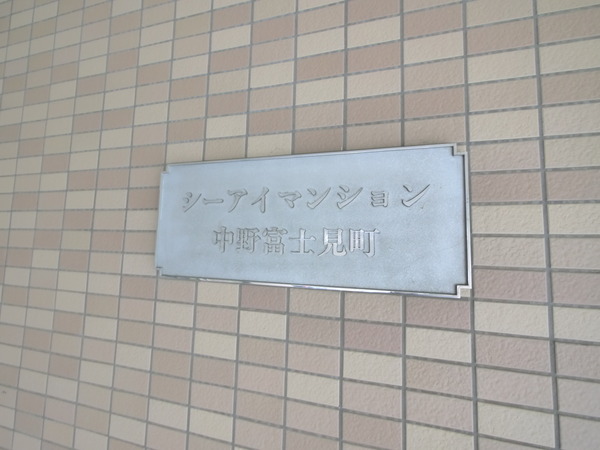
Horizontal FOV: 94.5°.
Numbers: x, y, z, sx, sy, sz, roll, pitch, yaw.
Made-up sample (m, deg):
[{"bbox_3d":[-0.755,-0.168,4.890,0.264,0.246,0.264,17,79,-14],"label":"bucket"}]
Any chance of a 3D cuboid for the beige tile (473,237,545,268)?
[{"bbox_3d":[0.319,0.041,0.427,0.095,0.045,0.009,0,-5,17],"label":"beige tile"}]

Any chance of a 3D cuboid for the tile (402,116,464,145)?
[{"bbox_3d":[0.229,-0.158,0.473,0.095,0.045,0.009,0,-5,17],"label":"tile"}]

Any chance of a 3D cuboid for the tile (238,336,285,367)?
[{"bbox_3d":[-0.071,0.237,0.523,0.095,0.045,0.010,0,-5,17],"label":"tile"}]

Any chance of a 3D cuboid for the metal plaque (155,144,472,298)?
[{"bbox_3d":[-0.021,-0.010,0.523,0.595,0.247,0.018,0,-5,17],"label":"metal plaque"}]

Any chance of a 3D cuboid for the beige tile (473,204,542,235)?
[{"bbox_3d":[0.320,-0.008,0.429,0.095,0.045,0.010,0,-5,17],"label":"beige tile"}]

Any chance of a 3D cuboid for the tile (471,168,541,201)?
[{"bbox_3d":[0.321,-0.058,0.434,0.095,0.045,0.010,0,-5,17],"label":"tile"}]

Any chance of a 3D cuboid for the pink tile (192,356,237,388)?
[{"bbox_3d":[-0.168,0.289,0.549,0.095,0.045,0.009,0,-5,16],"label":"pink tile"}]

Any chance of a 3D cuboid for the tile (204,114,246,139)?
[{"bbox_3d":[-0.156,-0.209,0.592,0.095,0.045,0.009,0,-5,17],"label":"tile"}]

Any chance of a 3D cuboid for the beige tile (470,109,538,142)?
[{"bbox_3d":[0.324,-0.159,0.444,0.095,0.045,0.009,0,-5,17],"label":"beige tile"}]

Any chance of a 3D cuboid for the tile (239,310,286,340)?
[{"bbox_3d":[-0.070,0.188,0.529,0.095,0.045,0.010,0,-5,16],"label":"tile"}]

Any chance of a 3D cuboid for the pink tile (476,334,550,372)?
[{"bbox_3d":[0.315,0.189,0.414,0.095,0.045,0.009,0,-5,17],"label":"pink tile"}]

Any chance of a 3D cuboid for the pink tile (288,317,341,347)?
[{"bbox_3d":[0.027,0.190,0.501,0.095,0.045,0.009,0,-5,17],"label":"pink tile"}]

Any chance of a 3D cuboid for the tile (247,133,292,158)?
[{"bbox_3d":[-0.060,-0.158,0.559,0.095,0.045,0.009,0,-5,17],"label":"tile"}]

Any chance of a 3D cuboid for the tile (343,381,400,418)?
[{"bbox_3d":[0.120,0.287,0.462,0.095,0.045,0.010,0,-5,17],"label":"tile"}]

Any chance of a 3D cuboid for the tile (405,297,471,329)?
[{"bbox_3d":[0.220,0.140,0.446,0.095,0.045,0.010,0,-5,17],"label":"tile"}]

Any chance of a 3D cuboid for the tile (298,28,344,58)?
[{"bbox_3d":[0.041,-0.358,0.547,0.095,0.045,0.009,0,-5,17],"label":"tile"}]

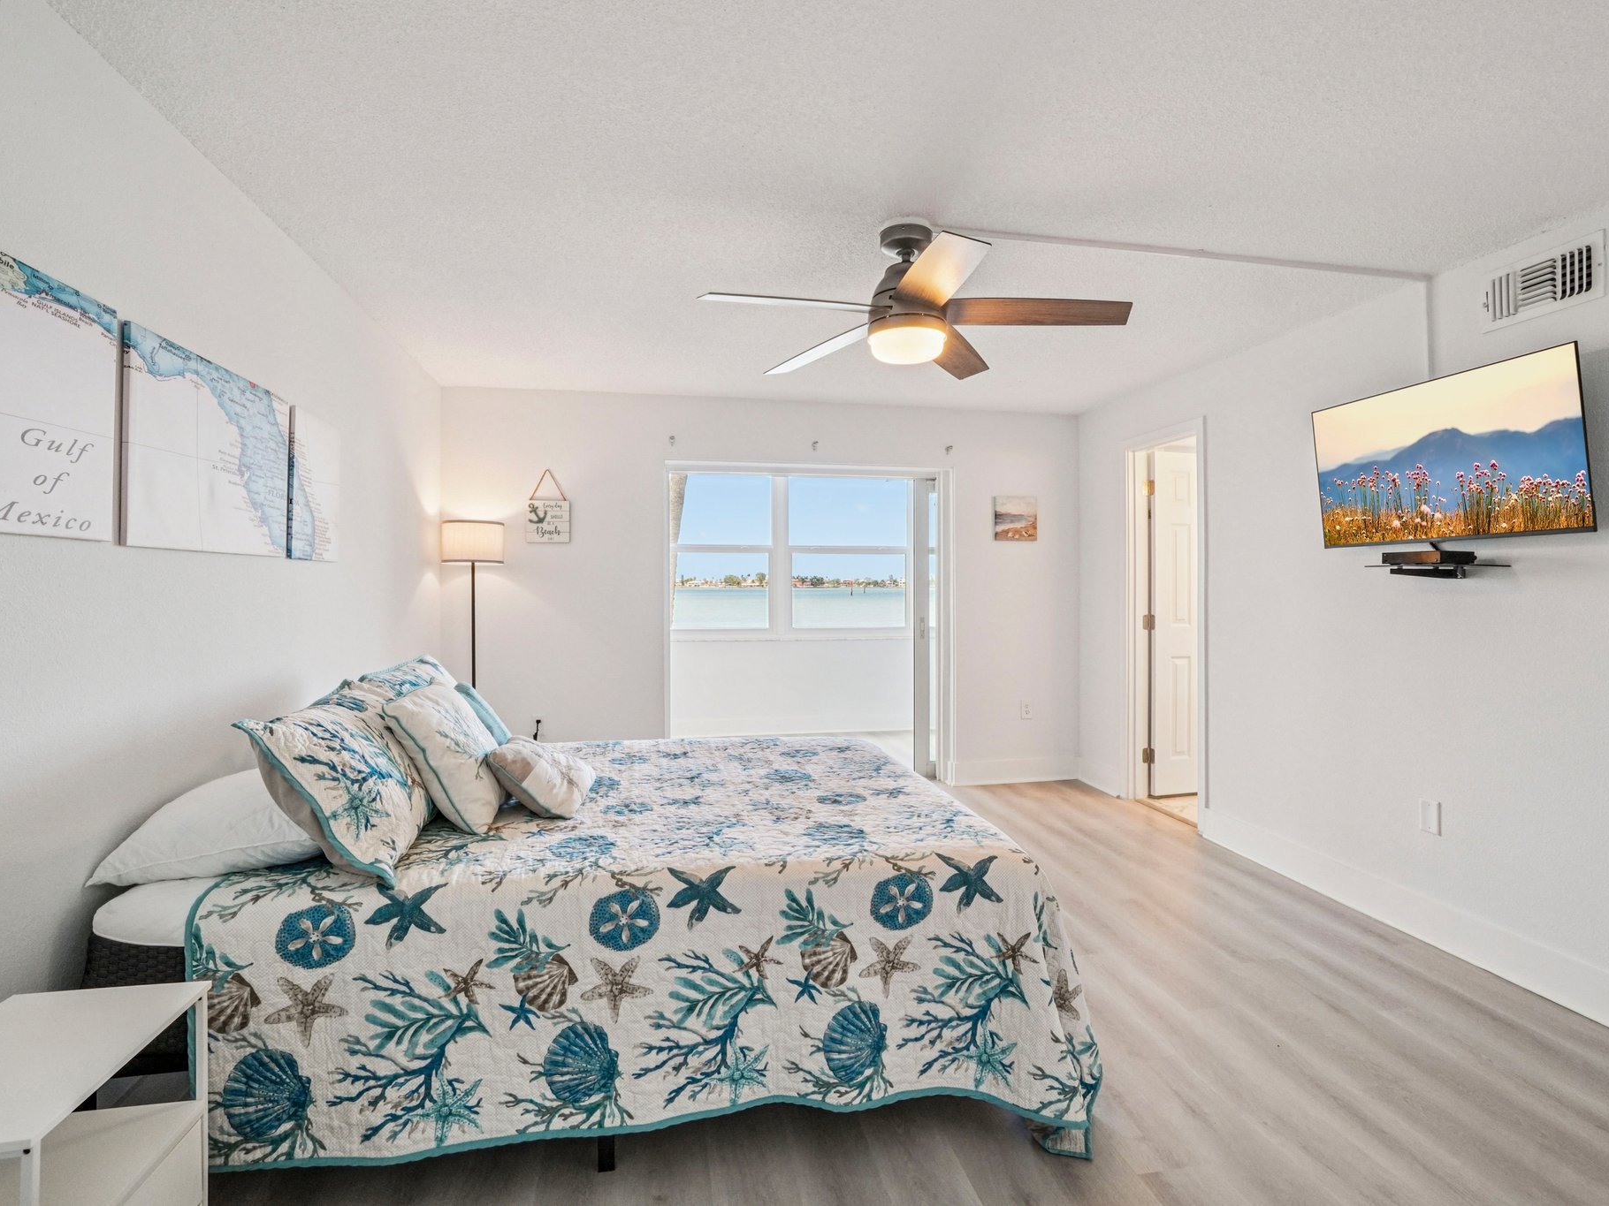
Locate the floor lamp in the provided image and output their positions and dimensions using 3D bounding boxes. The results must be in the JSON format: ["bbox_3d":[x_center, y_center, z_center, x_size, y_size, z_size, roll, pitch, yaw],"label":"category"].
[{"bbox_3d":[-1.774,0.380,4.058,0.350,1.670,0.350,0,1,-11],"label":"floor lamp"}]

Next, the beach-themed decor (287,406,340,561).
[{"bbox_3d":[-1.657,-0.387,2.549,0.025,0.489,0.360,-1,1,-12],"label":"beach-themed decor"}]

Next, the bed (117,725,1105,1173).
[{"bbox_3d":[-0.361,0.855,2.258,1.830,0.660,1.420,-1,1,-9],"label":"bed"}]

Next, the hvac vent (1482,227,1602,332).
[{"bbox_3d":[2.332,-1.017,2.404,0.020,0.202,0.340,-1,1,-12],"label":"hvac vent"}]

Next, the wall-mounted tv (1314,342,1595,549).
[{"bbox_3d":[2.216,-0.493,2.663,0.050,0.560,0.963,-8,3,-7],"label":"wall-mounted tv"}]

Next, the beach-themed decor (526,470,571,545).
[{"bbox_3d":[-1.464,-0.549,4.315,0.243,0.420,0.015,-1,1,-12],"label":"beach-themed decor"}]

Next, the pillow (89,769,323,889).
[{"bbox_3d":[-1.314,0.510,1.947,0.500,0.190,0.680,0,1,-11],"label":"pillow"}]

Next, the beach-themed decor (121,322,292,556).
[{"bbox_3d":[-1.535,-0.371,1.977,0.025,0.486,0.741,-1,1,-12],"label":"beach-themed decor"}]

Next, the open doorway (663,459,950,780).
[{"bbox_3d":[0.039,0.177,4.726,1.740,2.005,0.100,-1,1,-12],"label":"open doorway"}]

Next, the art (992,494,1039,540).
[{"bbox_3d":[1.377,-0.545,4.912,0.295,0.289,0.025,-1,1,-12],"label":"art"}]

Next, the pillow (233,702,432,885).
[{"bbox_3d":[-1.137,0.438,2.019,0.510,0.190,0.670,43,-2,-3],"label":"pillow"}]

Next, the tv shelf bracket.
[{"bbox_3d":[2.193,-0.113,2.640,0.210,0.058,0.330,0,1,-11],"label":"tv shelf bracket"}]

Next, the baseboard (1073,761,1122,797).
[{"bbox_3d":[1.890,1.113,4.834,0.015,0.145,0.445,-1,1,-12],"label":"baseboard"}]

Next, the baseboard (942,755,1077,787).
[{"bbox_3d":[1.377,1.105,4.948,0.920,0.150,0.017,0,1,-11],"label":"baseboard"}]

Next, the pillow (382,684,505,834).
[{"bbox_3d":[-1.037,0.432,2.238,0.160,0.430,0.430,-36,7,-9],"label":"pillow"}]

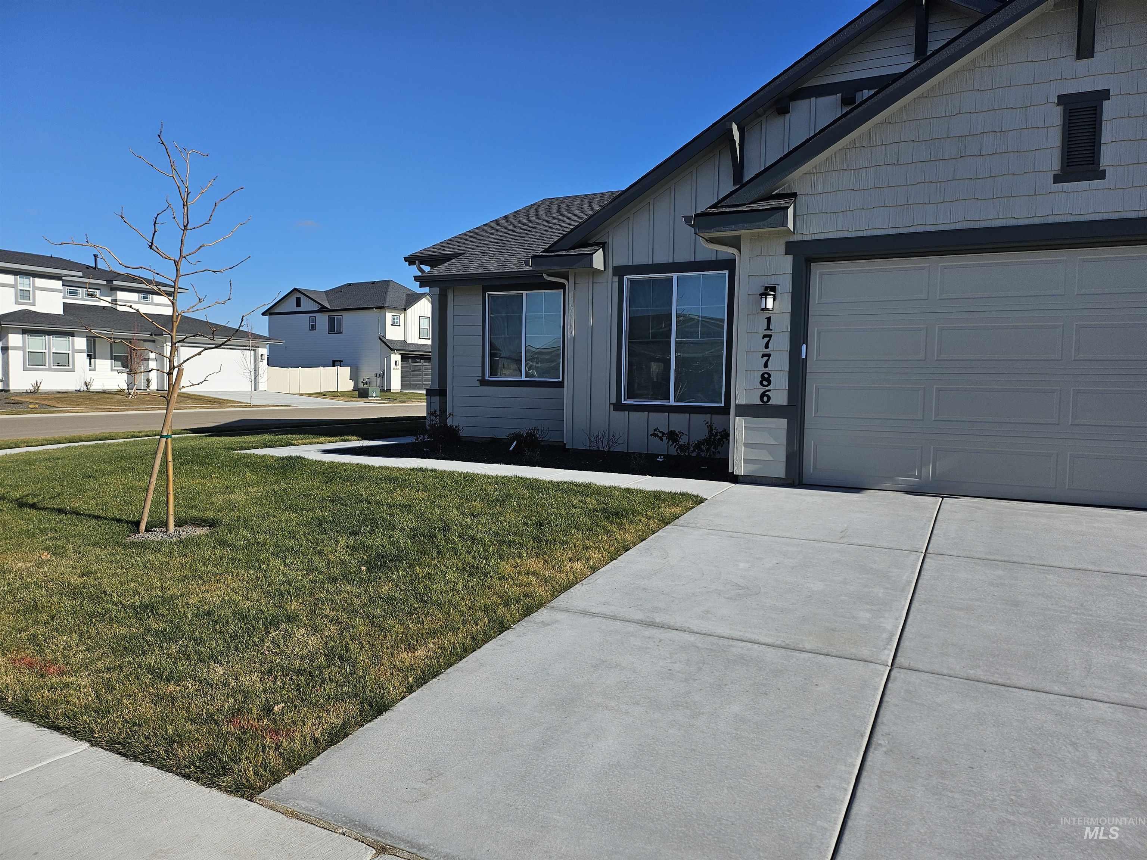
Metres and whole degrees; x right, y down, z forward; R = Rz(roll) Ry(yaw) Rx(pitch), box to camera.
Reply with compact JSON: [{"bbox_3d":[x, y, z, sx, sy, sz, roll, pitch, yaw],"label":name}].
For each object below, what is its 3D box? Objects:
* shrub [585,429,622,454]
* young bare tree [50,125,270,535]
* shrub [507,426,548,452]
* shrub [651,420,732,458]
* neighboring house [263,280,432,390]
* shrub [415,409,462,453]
[{"bbox_3d":[0.436,0.167,11.377,0.551,0.397,0.450,1,4,2],"label":"shrub"},{"bbox_3d":[-3.564,-0.861,6.987,1.698,3.542,1.562,-1,4,-27],"label":"young bare tree"},{"bbox_3d":[-0.697,0.140,12.125,0.642,0.403,0.550,1,4,-3],"label":"shrub"},{"bbox_3d":[1.571,0.127,10.769,1.092,0.534,0.700,1,4,8],"label":"shrub"},{"bbox_3d":[-15.566,-7.841,65.430,14.874,8.986,13.200,3,4,33],"label":"neighboring house"},{"bbox_3d":[-2.111,0.007,12.450,0.730,0.645,0.650,0,4,-10],"label":"shrub"}]

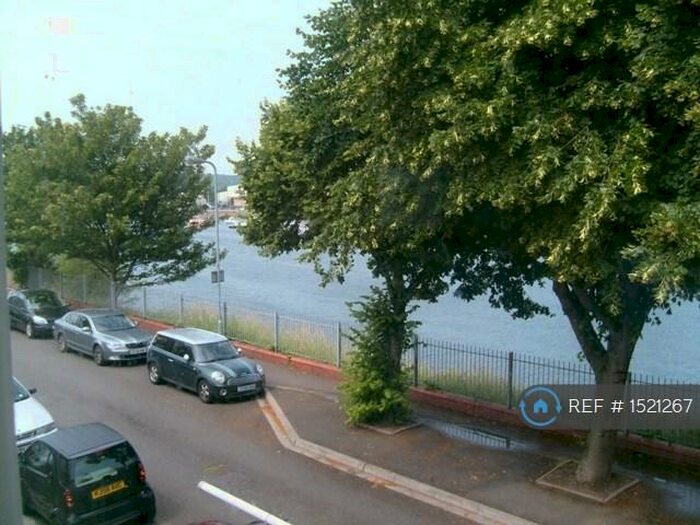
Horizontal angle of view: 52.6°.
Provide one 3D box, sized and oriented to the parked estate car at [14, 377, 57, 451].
[{"bbox_3d":[-7.803,3.211,15.177,4.200,1.420,1.680,6,8,44],"label":"parked estate car"}]

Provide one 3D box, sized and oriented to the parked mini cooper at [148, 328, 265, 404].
[{"bbox_3d":[-4.030,2.746,19.564,3.820,1.430,1.683,6,8,44],"label":"parked mini cooper"}]

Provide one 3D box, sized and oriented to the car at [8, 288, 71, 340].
[{"bbox_3d":[-12.243,1.903,27.713,4.400,1.460,1.760,6,8,44],"label":"car"}]

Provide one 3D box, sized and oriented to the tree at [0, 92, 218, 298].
[{"bbox_3d":[-8.712,-1.628,25.631,7.700,8.900,7.500,0,6,0],"label":"tree"}]

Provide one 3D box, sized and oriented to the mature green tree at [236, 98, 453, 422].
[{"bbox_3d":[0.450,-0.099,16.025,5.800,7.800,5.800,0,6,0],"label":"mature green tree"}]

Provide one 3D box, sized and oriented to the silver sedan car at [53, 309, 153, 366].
[{"bbox_3d":[-8.200,2.319,23.615,4.570,1.460,1.770,6,8,44],"label":"silver sedan car"}]

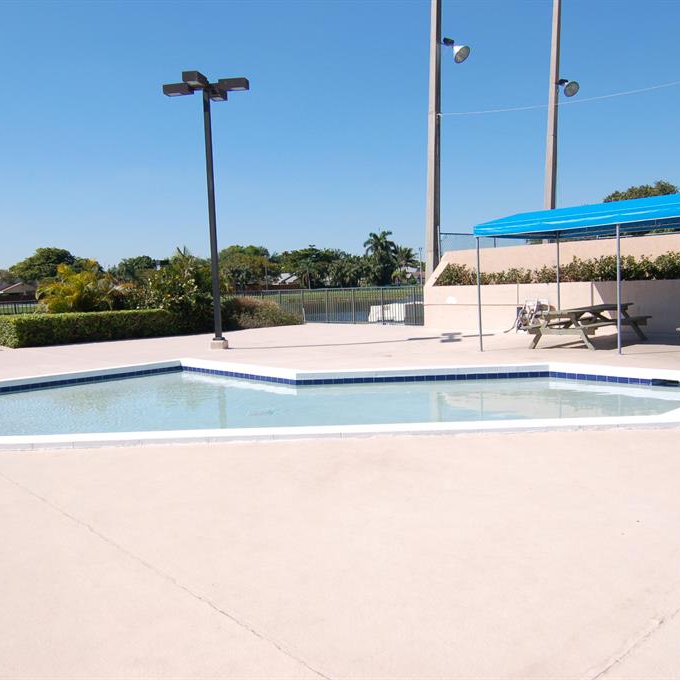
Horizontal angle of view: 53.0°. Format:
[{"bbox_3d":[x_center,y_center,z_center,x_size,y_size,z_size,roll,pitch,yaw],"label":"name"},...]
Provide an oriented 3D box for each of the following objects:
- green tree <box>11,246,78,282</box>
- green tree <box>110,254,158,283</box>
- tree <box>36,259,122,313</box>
[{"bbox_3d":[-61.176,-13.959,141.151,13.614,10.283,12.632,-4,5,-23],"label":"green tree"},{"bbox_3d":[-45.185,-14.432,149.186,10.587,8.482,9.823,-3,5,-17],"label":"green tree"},{"bbox_3d":[-8.650,-1.347,22.638,2.700,2.710,2.700,-4,5,-21],"label":"tree"}]

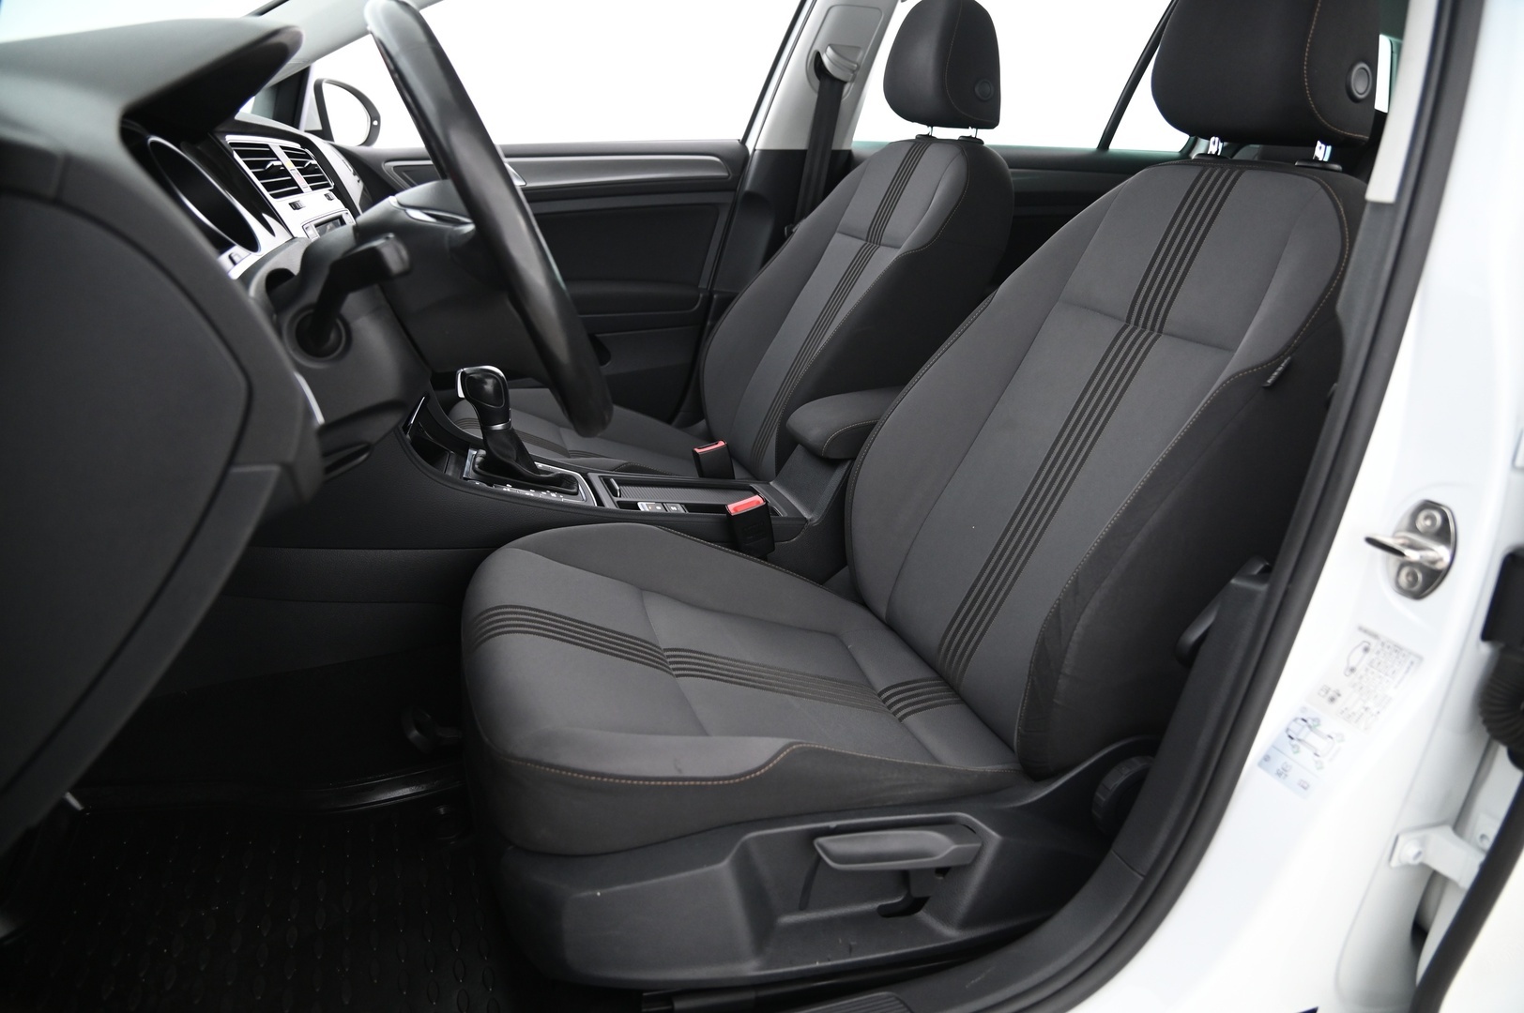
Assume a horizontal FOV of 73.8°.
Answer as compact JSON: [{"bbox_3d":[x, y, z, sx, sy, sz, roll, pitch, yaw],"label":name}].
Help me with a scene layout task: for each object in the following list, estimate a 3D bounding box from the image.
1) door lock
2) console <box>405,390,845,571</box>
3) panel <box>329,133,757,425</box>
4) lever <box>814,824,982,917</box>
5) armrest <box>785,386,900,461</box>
[{"bbox_3d":[0.439,0.028,0.685,0.036,0.068,0.048,-11,17,-31],"label":"door lock"},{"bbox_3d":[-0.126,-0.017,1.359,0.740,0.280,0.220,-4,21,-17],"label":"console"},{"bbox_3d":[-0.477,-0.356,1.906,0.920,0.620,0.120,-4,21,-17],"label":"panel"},{"bbox_3d":[0.118,0.314,0.881,0.147,0.070,0.042,3,19,-20],"label":"lever"},{"bbox_3d":[0.182,-0.126,1.423,0.310,0.075,0.160,-7,22,-16],"label":"armrest"}]

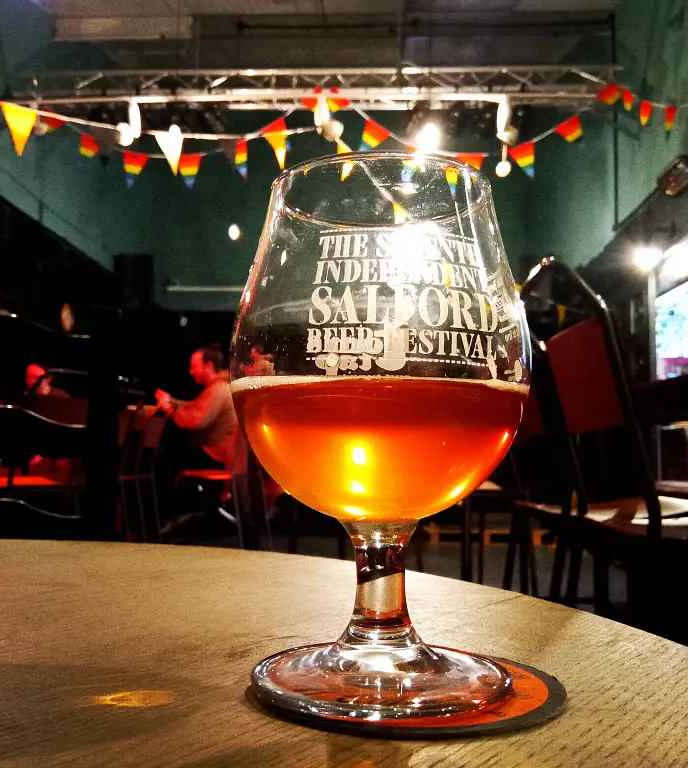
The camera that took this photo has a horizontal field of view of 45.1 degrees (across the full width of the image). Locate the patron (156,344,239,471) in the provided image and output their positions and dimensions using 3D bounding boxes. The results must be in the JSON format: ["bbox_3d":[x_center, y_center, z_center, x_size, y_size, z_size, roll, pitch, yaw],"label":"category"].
[{"bbox_3d":[-0.892,0.404,5.081,0.610,1.270,0.500,-1,-5,6],"label":"patron"}]

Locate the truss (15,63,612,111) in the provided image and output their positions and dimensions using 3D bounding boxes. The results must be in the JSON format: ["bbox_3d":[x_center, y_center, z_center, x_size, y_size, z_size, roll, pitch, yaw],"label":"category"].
[{"bbox_3d":[-0.225,-2.120,5.941,4.370,0.270,0.290,0,-5,2],"label":"truss"}]

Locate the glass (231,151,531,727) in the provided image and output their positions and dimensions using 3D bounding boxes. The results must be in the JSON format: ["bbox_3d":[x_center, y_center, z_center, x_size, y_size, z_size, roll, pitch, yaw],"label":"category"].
[{"bbox_3d":[0.011,0.014,0.249,0.089,0.147,0.089,1,-5,-5],"label":"glass"}]

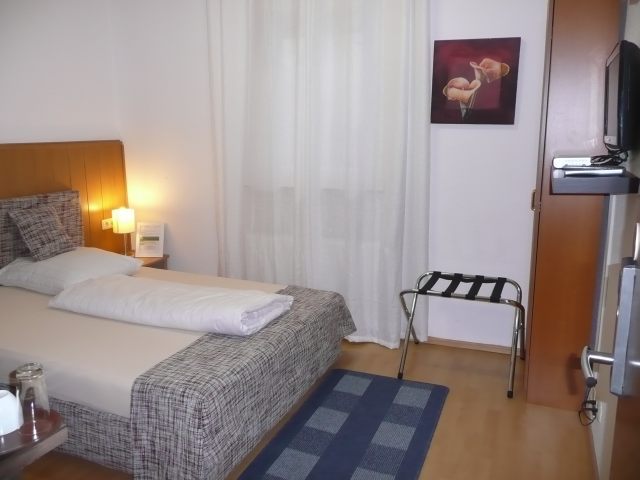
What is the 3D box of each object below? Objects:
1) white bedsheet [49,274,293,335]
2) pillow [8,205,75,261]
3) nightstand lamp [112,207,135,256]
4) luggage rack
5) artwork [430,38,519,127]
[{"bbox_3d":[-0.842,0.320,2.888,1.290,0.120,0.460,4,12,22],"label":"white bedsheet"},{"bbox_3d":[-1.829,-0.047,3.443,0.120,0.365,0.375,-23,1,25],"label":"pillow"},{"bbox_3d":[-1.582,-0.051,4.185,0.175,0.405,0.175,4,12,22],"label":"nightstand lamp"},{"bbox_3d":[0.877,0.531,3.152,0.675,0.535,0.580,4,12,22],"label":"luggage rack"},{"bbox_3d":[0.941,-0.963,3.155,0.497,0.503,0.030,4,12,22],"label":"artwork"}]

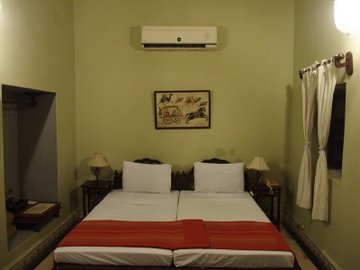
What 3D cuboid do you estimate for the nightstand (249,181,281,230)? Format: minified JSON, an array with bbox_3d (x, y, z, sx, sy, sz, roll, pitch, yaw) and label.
[{"bbox_3d":[1.165,1.029,4.028,0.400,0.646,0.338,1,5,2],"label":"nightstand"}]

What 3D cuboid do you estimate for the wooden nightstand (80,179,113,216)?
[{"bbox_3d":[-1.130,1.003,4.092,0.400,0.635,0.338,1,5,2],"label":"wooden nightstand"}]

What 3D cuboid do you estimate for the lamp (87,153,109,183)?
[{"bbox_3d":[-1.144,0.469,4.057,0.292,0.430,0.292,1,5,2],"label":"lamp"}]

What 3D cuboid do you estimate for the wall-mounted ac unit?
[{"bbox_3d":[-0.003,-1.291,3.929,0.991,0.269,0.215,1,5,2],"label":"wall-mounted ac unit"}]

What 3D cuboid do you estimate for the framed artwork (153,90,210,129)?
[{"bbox_3d":[0.042,-0.351,4.102,0.786,0.540,0.030,1,5,2],"label":"framed artwork"}]

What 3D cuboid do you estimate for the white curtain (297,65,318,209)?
[{"bbox_3d":[1.418,0.063,3.258,0.113,1.538,0.390,1,5,2],"label":"white curtain"}]

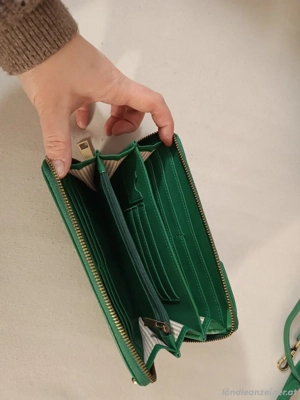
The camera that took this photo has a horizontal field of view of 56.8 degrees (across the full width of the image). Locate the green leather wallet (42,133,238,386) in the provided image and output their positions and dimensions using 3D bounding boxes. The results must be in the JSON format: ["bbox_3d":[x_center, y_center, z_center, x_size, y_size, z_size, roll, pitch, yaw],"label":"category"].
[{"bbox_3d":[-0.013,0.051,0.279,0.117,0.098,0.197,-19,85,-24],"label":"green leather wallet"}]

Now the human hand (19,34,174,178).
[{"bbox_3d":[-0.051,-0.083,0.248,0.106,0.095,0.129,-33,92,1],"label":"human hand"}]

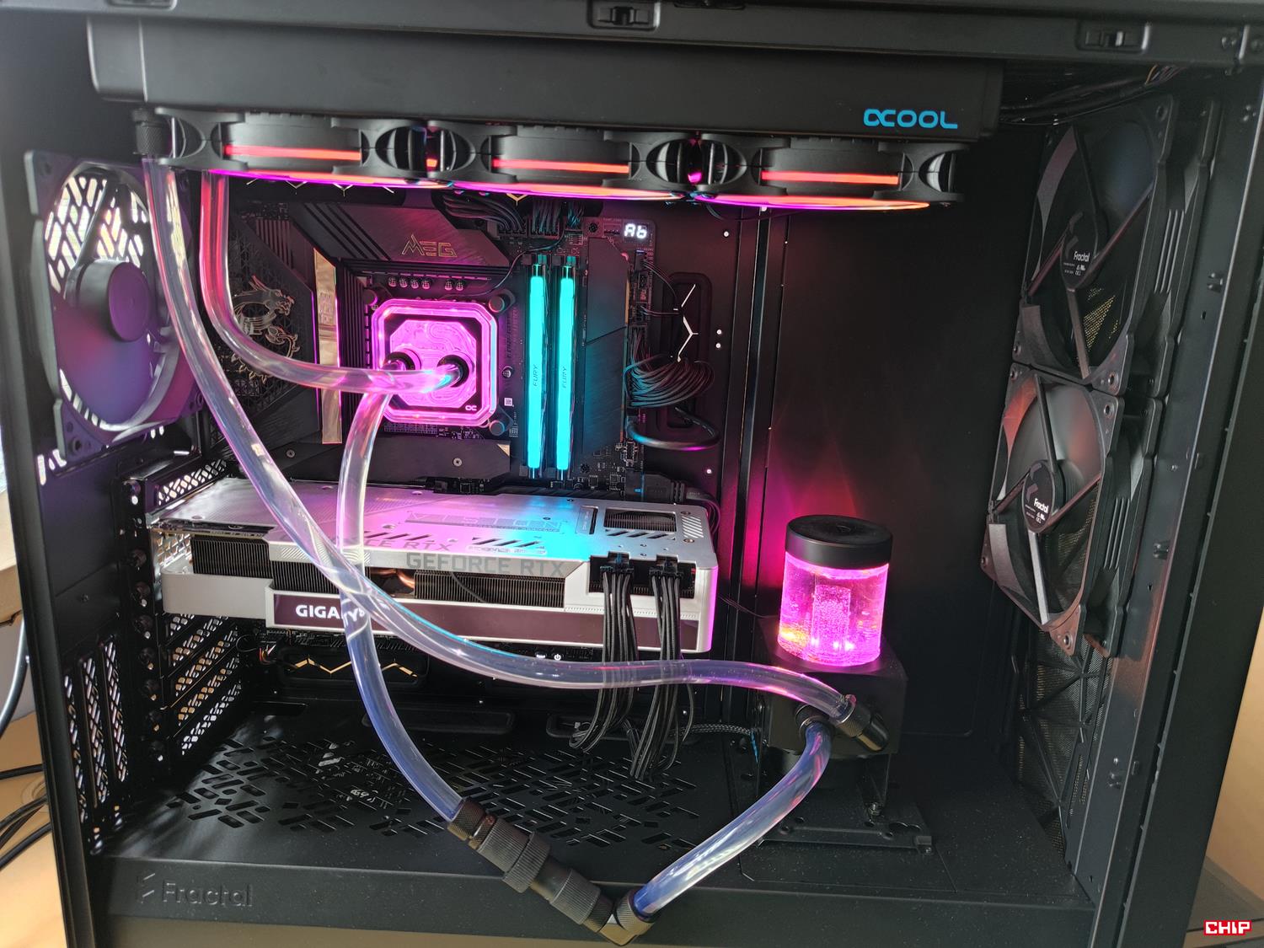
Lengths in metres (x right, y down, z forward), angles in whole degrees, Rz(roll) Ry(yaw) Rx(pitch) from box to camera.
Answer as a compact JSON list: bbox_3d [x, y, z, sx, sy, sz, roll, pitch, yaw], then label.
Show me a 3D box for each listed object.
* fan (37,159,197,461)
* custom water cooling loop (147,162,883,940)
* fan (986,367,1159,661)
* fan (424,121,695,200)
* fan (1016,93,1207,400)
[{"bbox_3d":[-0.279,-0.091,0.470,0.025,0.140,0.140,3,14,1],"label":"fan"},{"bbox_3d":[-0.056,0.023,0.465,0.387,0.350,0.210,3,14,1],"label":"custom water cooling loop"},{"bbox_3d":[0.254,0.013,0.521,0.025,0.140,0.140,3,14,1],"label":"fan"},{"bbox_3d":[-0.031,-0.156,0.449,0.120,0.025,0.120,3,14,1],"label":"fan"},{"bbox_3d":[0.262,-0.124,0.492,0.025,0.140,0.140,3,14,1],"label":"fan"}]

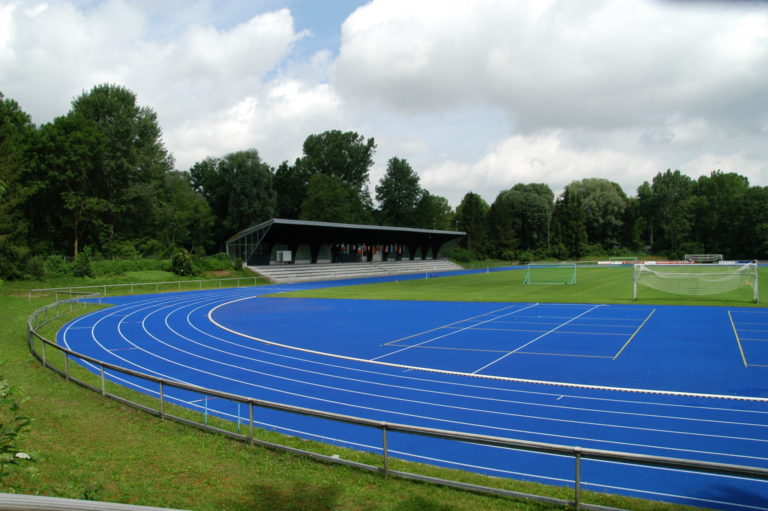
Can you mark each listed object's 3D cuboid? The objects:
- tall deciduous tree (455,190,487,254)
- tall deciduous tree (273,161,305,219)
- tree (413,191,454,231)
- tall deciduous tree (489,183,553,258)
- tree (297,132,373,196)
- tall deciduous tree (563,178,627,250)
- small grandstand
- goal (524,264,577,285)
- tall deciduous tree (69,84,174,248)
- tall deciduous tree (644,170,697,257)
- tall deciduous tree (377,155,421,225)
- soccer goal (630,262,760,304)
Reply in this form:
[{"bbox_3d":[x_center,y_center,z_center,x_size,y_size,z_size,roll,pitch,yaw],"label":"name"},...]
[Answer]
[{"bbox_3d":[21.590,-6.910,142.000,8.900,17.300,8.400,0,0,0],"label":"tall deciduous tree"},{"bbox_3d":[-19.170,-8.370,112.000,9.000,20.200,9.000,0,0,0],"label":"tall deciduous tree"},{"bbox_3d":[12.200,-6.900,145.000,10.000,19.000,10.000,0,0,0],"label":"tree"},{"bbox_3d":[38.080,-9.450,160.000,18.100,21.700,16.300,0,0,0],"label":"tall deciduous tree"},{"bbox_3d":[-9.900,-11.400,115.000,16.000,27.200,15.000,0,0,0],"label":"tree"},{"bbox_3d":[61.950,-10.640,169.000,19.100,23.900,17.200,0,0,0],"label":"tall deciduous tree"},{"bbox_3d":[-1.500,-0.750,101.500,7.800,8.100,63.500,0,0,30],"label":"small grandstand"},{"bbox_3d":[17.550,1.960,60.800,5.150,2.050,1.600,0,0,32],"label":"goal"},{"bbox_3d":[-36.500,-11.400,80.000,14.700,24.800,14.000,0,0,0],"label":"tall deciduous tree"},{"bbox_3d":[83.120,-11.900,167.000,15.700,26.700,14.100,0,0,0],"label":"tall deciduous tree"},{"bbox_3d":[3.550,-10.100,132.000,10.600,25.200,10.500,0,0,0],"label":"tall deciduous tree"},{"bbox_3d":[21.100,1.870,39.400,7.500,2.500,1.600,0,0,30],"label":"soccer goal"}]

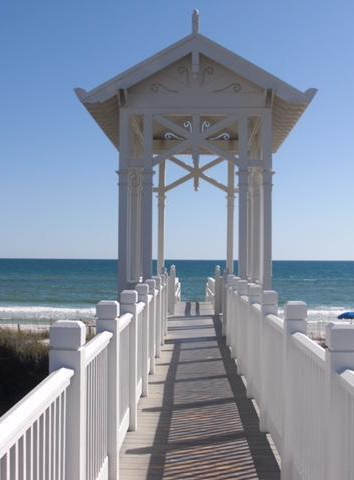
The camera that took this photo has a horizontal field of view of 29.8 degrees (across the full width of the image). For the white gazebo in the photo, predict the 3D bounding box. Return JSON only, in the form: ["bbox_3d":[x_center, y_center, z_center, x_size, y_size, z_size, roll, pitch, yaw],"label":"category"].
[{"bbox_3d":[0.471,-1.102,16.233,4.650,6.300,6.900,0,-2,2],"label":"white gazebo"}]

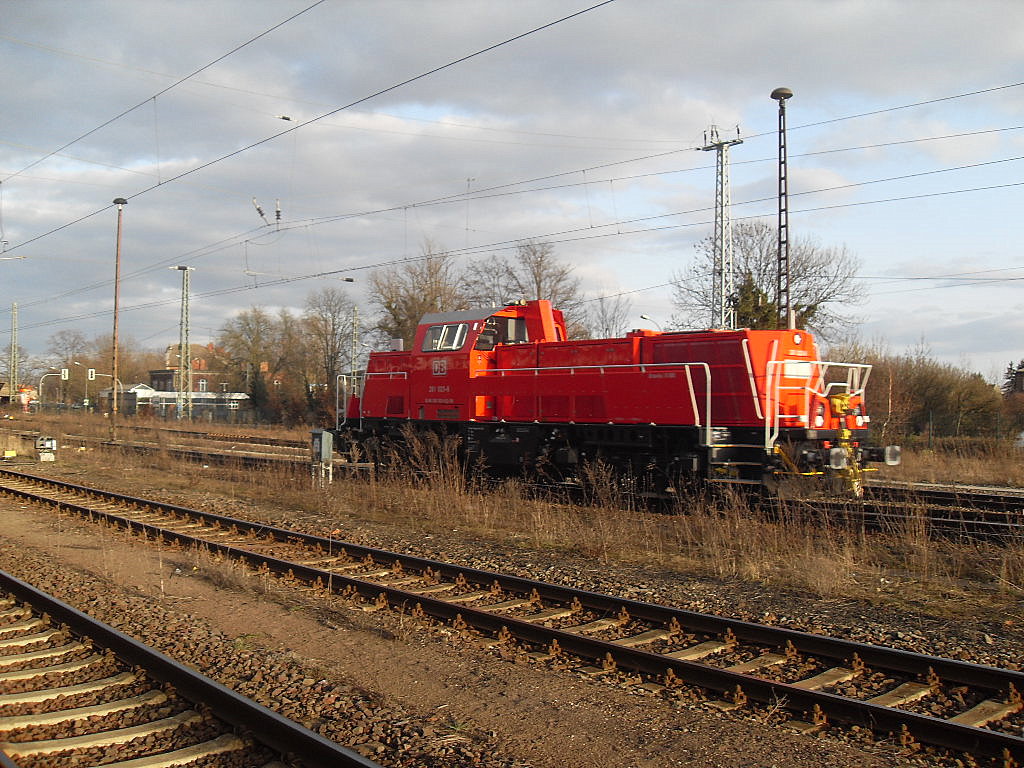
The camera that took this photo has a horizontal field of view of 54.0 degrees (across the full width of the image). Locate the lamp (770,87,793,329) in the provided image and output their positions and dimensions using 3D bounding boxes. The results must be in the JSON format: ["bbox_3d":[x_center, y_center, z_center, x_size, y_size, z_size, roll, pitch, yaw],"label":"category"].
[{"bbox_3d":[8.722,-3.489,32.395,0.730,12.250,0.730,0,-1,0],"label":"lamp"}]

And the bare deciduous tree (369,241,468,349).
[{"bbox_3d":[-7.453,-3.984,79.873,8.500,14.860,8.500,0,-1,0],"label":"bare deciduous tree"}]

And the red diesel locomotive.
[{"bbox_3d":[0.901,0.247,23.093,3.050,4.270,15.700,1,-1,-41],"label":"red diesel locomotive"}]

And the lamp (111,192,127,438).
[{"bbox_3d":[-19.947,-3.308,50.895,0.730,12.300,0.730,0,-1,0],"label":"lamp"}]

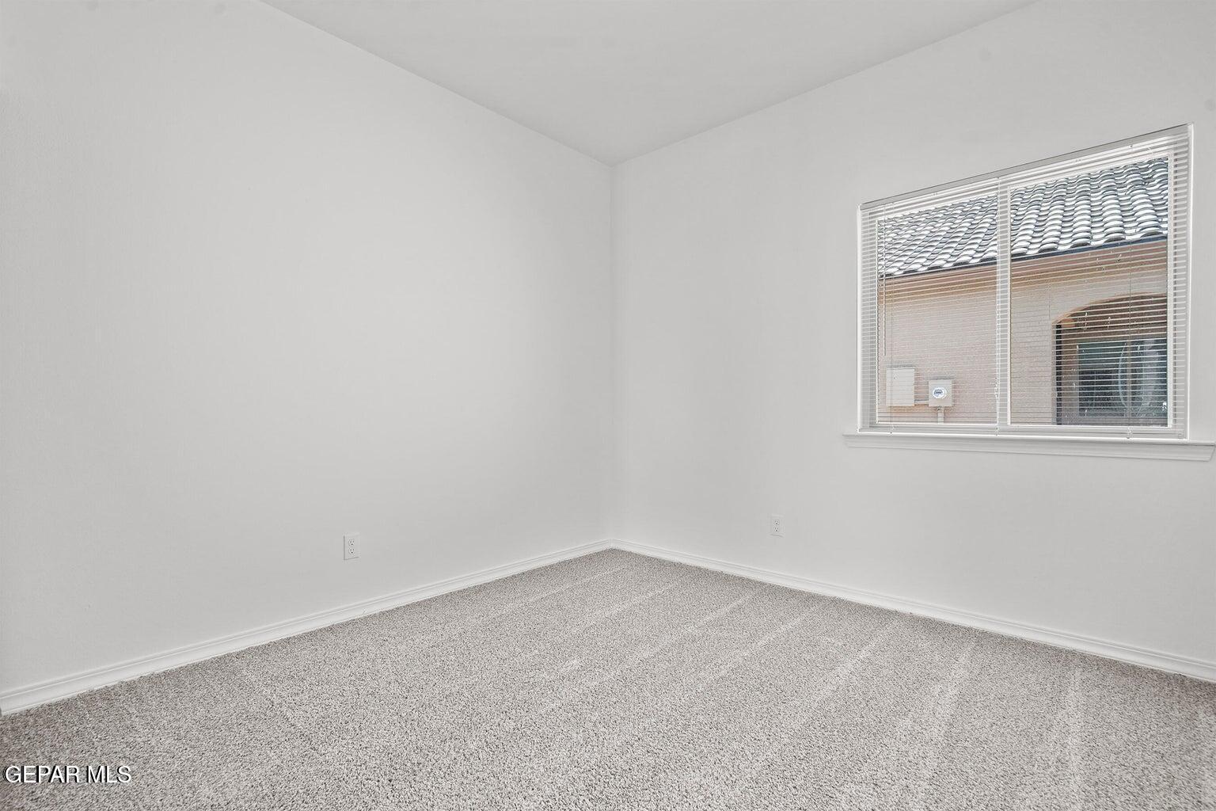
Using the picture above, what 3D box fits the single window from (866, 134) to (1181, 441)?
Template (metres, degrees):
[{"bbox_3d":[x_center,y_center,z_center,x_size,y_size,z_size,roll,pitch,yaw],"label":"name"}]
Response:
[{"bbox_3d":[1.759,-0.451,2.427,1.161,1.178,0.090,-1,-1,41],"label":"single window"}]

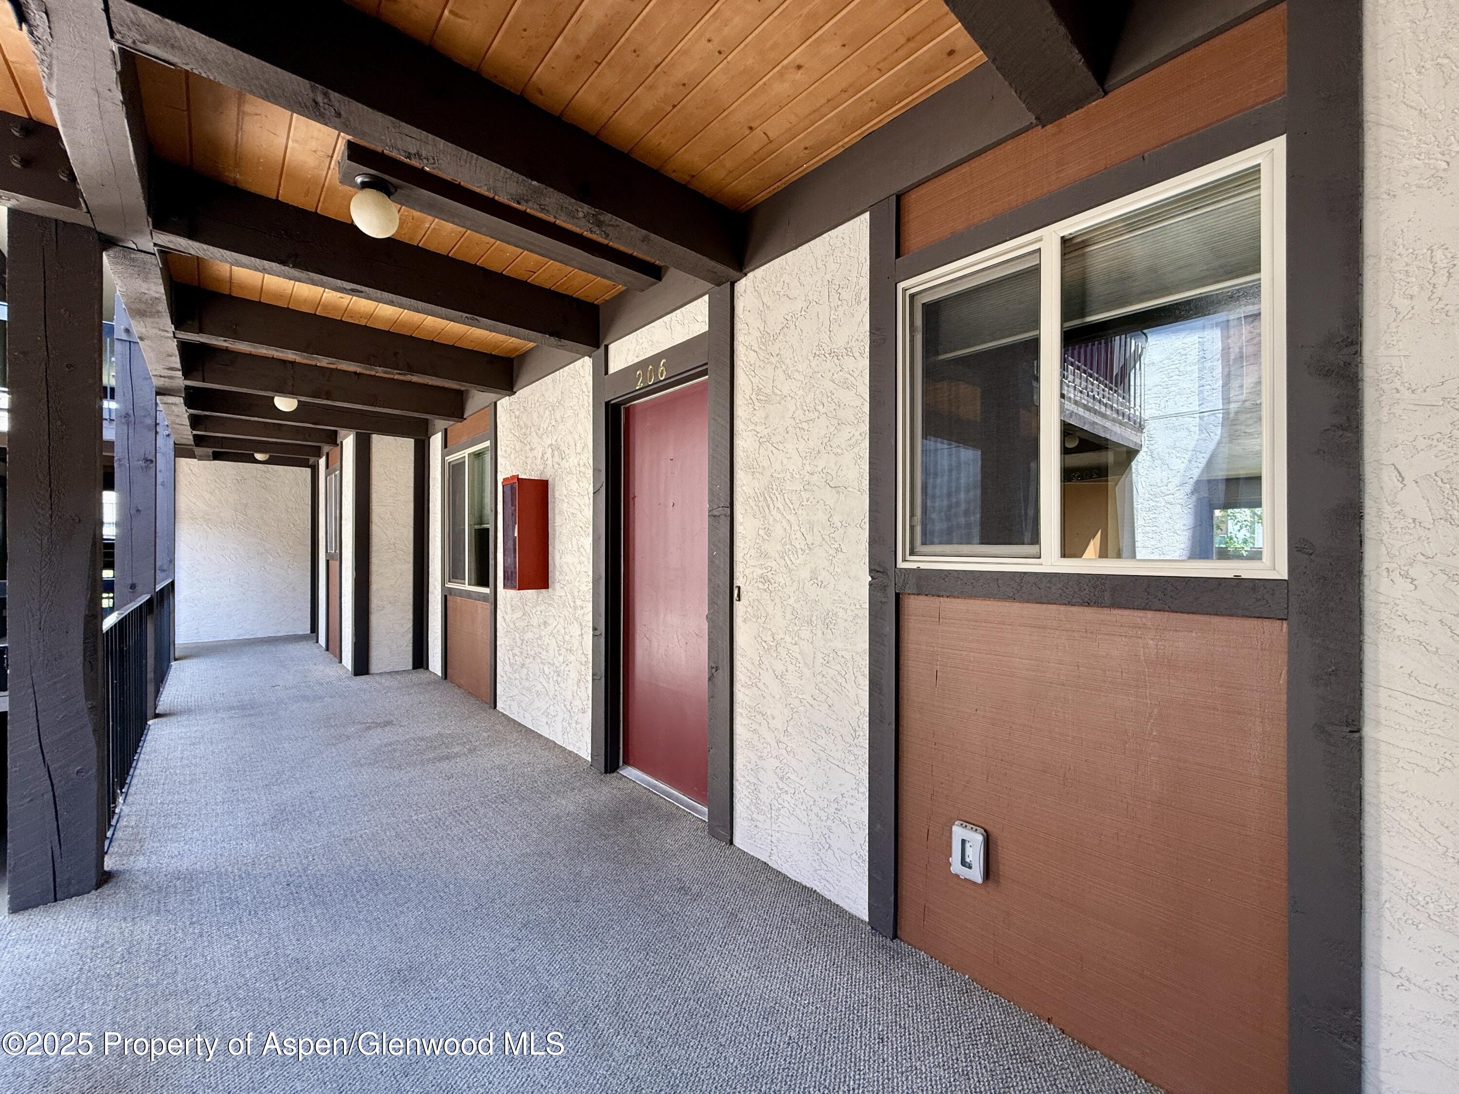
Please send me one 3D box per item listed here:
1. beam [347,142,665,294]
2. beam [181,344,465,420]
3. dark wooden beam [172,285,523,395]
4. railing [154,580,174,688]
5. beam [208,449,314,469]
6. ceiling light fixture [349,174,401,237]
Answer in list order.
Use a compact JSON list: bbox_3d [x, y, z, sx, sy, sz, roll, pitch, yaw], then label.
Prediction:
[{"bbox_3d":[-0.899,-1.384,2.589,1.349,0.079,0.166,1,-1,-41],"label":"beam"},{"bbox_3d":[-3.043,-1.235,4.605,1.790,0.240,0.155,0,0,-43],"label":"beam"},{"bbox_3d":[-2.359,-1.289,3.867,1.845,0.261,0.153,1,-1,-41],"label":"dark wooden beam"},{"bbox_3d":[-5.442,0.810,5.691,0.060,0.900,2.000,0,0,-41],"label":"railing"},{"bbox_3d":[-6.297,-1.235,7.947,1.120,0.240,0.150,0,0,-42],"label":"beam"},{"bbox_3d":[-1.227,-1.168,2.049,0.150,0.175,0.150,0,0,-42],"label":"ceiling light fixture"}]

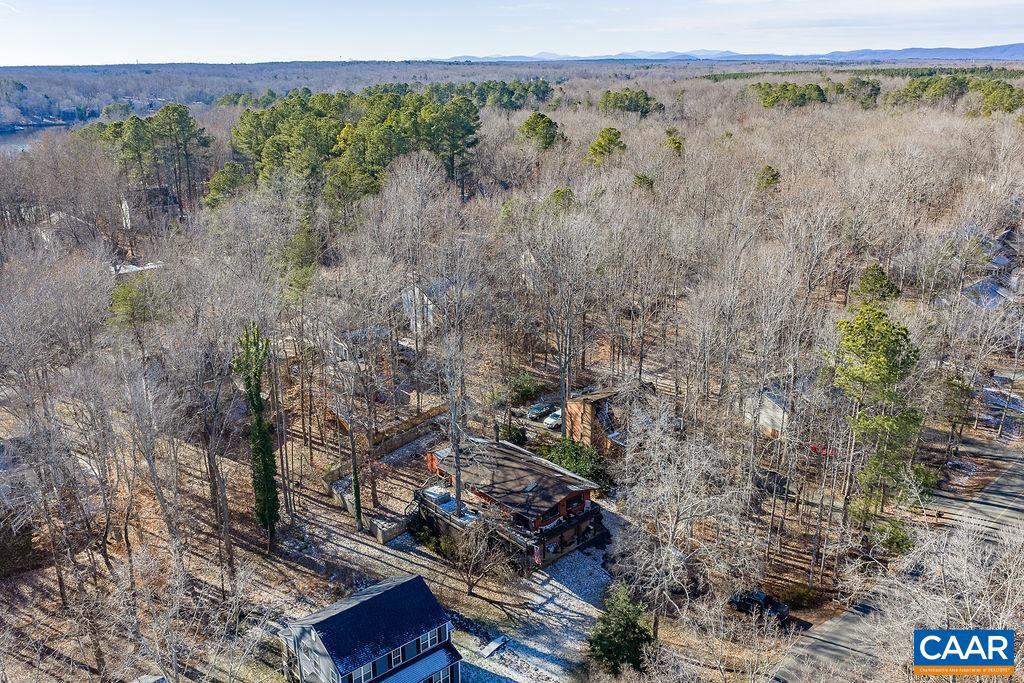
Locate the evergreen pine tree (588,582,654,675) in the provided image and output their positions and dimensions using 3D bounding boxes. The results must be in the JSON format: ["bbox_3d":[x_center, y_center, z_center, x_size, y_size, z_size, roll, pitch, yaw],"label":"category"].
[{"bbox_3d":[9.550,24.214,68.108,5.600,8.200,5.600,0,19,0],"label":"evergreen pine tree"}]

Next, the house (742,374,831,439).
[{"bbox_3d":[42.665,9.048,124.315,13.000,6.600,7.200,-16,25,-38],"label":"house"}]

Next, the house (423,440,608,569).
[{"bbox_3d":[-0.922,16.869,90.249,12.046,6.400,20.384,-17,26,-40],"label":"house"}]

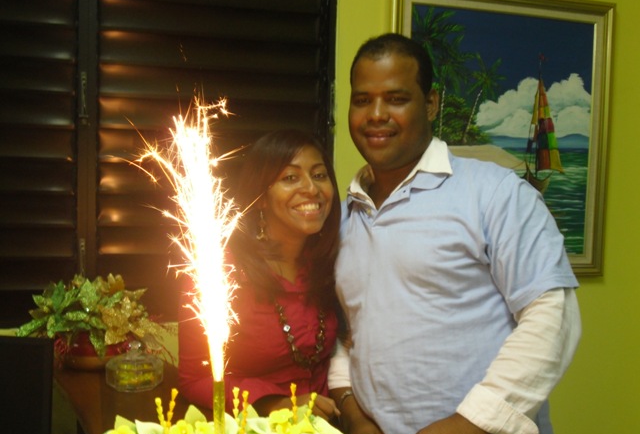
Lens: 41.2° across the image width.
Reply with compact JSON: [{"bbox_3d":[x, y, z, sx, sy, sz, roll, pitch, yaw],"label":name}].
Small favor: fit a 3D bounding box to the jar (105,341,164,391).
[{"bbox_3d":[-0.428,0.336,1.950,0.130,0.100,0.130,0,2,-12],"label":"jar"}]

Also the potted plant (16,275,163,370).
[{"bbox_3d":[-0.576,0.263,2.150,0.375,0.235,0.310,0,2,-17],"label":"potted plant"}]

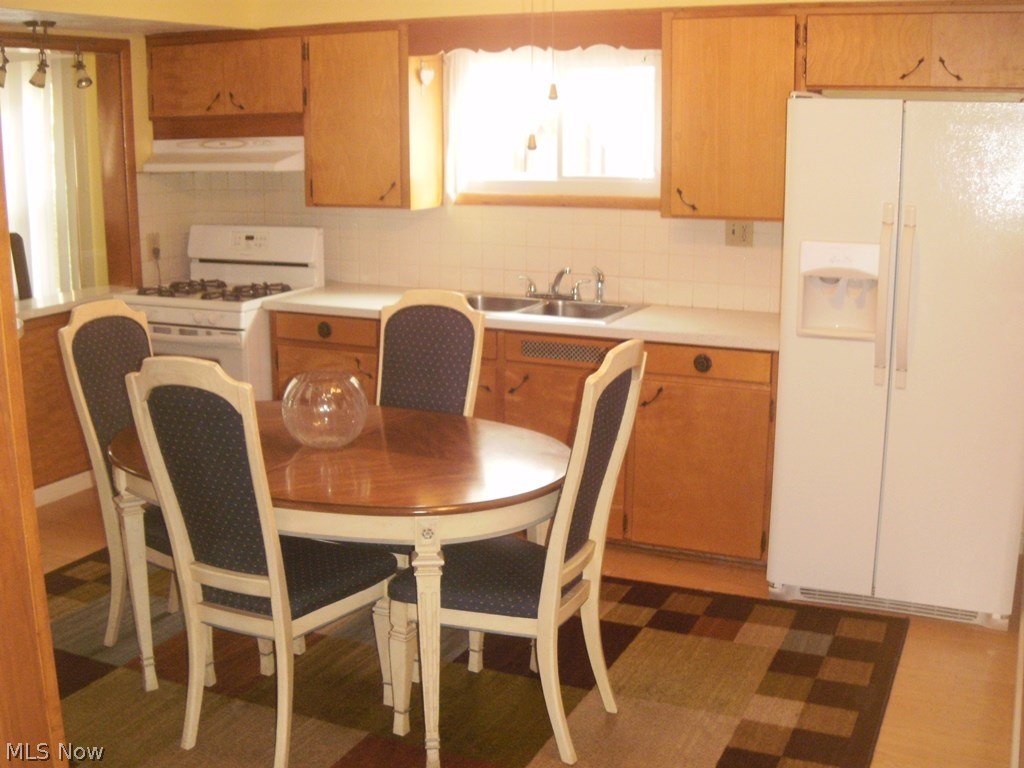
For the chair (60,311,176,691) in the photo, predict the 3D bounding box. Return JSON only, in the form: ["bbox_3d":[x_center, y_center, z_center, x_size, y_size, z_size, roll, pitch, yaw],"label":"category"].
[{"bbox_3d":[-1.029,0.302,3.216,0.605,1.107,0.474,6,14,22],"label":"chair"}]

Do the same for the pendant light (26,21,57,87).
[{"bbox_3d":[-1.853,-1.290,4.085,0.126,0.287,0.126,6,14,22],"label":"pendant light"}]

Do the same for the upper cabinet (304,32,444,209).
[{"bbox_3d":[-0.622,-1.183,4.633,0.539,0.783,0.315,6,14,22],"label":"upper cabinet"}]

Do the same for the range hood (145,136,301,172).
[{"bbox_3d":[-1.300,-1.084,4.877,0.892,0.160,0.459,6,14,22],"label":"range hood"}]

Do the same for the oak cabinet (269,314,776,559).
[{"bbox_3d":[0.059,0.131,4.474,2.218,0.852,0.620,6,14,22],"label":"oak cabinet"}]

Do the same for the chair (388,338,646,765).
[{"bbox_3d":[0.005,0.411,2.783,0.605,1.102,0.474,6,14,22],"label":"chair"}]

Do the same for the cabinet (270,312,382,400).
[{"bbox_3d":[-0.693,0.056,4.786,0.580,0.852,0.620,6,14,22],"label":"cabinet"}]

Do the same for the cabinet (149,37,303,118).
[{"bbox_3d":[-1.266,-1.433,4.860,0.902,0.373,0.315,6,14,22],"label":"cabinet"}]

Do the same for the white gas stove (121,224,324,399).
[{"bbox_3d":[-1.399,-0.150,4.992,0.776,1.179,0.685,6,14,22],"label":"white gas stove"}]

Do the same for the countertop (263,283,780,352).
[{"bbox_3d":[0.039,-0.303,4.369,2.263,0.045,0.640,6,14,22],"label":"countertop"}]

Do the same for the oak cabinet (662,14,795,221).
[{"bbox_3d":[0.862,-1.030,4.011,0.509,0.776,0.315,6,14,22],"label":"oak cabinet"}]

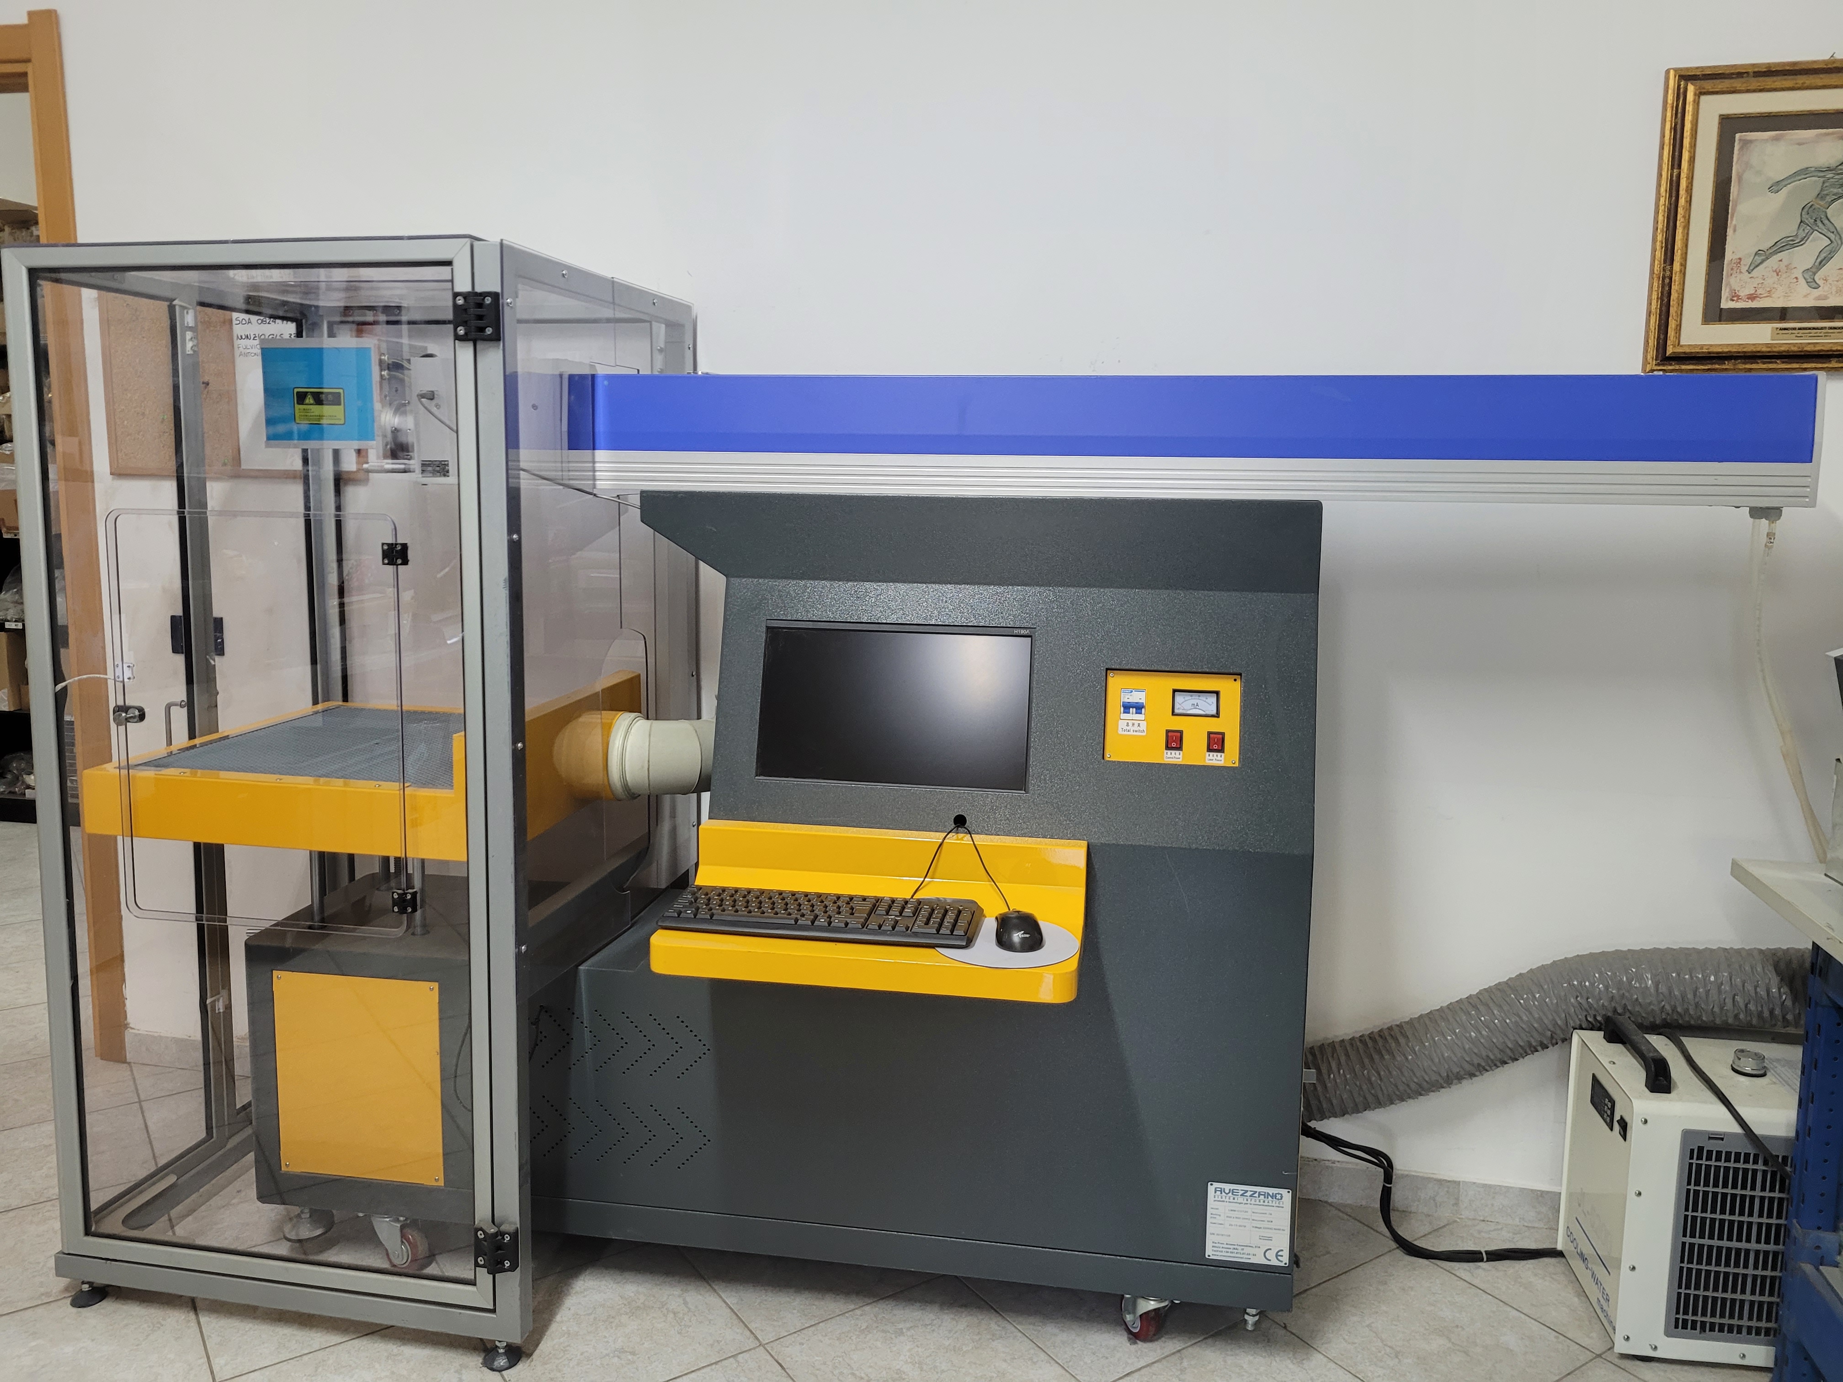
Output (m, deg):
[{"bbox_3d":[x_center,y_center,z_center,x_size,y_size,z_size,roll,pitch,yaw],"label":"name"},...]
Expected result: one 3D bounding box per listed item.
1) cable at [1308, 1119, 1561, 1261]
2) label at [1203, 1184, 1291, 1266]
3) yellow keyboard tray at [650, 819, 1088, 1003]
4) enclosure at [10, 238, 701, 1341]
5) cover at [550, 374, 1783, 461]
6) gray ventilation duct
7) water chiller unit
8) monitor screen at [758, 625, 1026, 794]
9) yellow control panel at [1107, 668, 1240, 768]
[{"bbox_3d":[0.876,0.865,2.365,0.466,0.203,0.132,2,7,9],"label":"cable"},{"bbox_3d":[0.485,0.790,2.049,0.119,0.120,0.003,2,7,9],"label":"label"},{"bbox_3d":[-0.062,0.300,1.952,0.580,0.165,0.255,2,7,9],"label":"yellow keyboard tray"},{"bbox_3d":[-0.875,0.135,2.313,0.781,1.579,0.699,2,7,11],"label":"enclosure"},{"bbox_3d":[0.332,-0.402,2.059,1.759,0.117,0.162,2,7,9],"label":"cover"},{"bbox_3d":[1.067,0.595,2.342,0.891,0.359,0.172,2,7,9],"label":"gray ventilation duct"},{"bbox_3d":[1.331,0.781,2.156,0.536,0.423,0.308,2,7,9],"label":"water chiller unit"},{"bbox_3d":[-0.038,0.022,2.104,0.416,0.243,0.030,2,-6,9],"label":"monitor screen"},{"bbox_3d":[0.369,0.040,2.033,0.194,0.137,0.020,2,-6,9],"label":"yellow control panel"}]

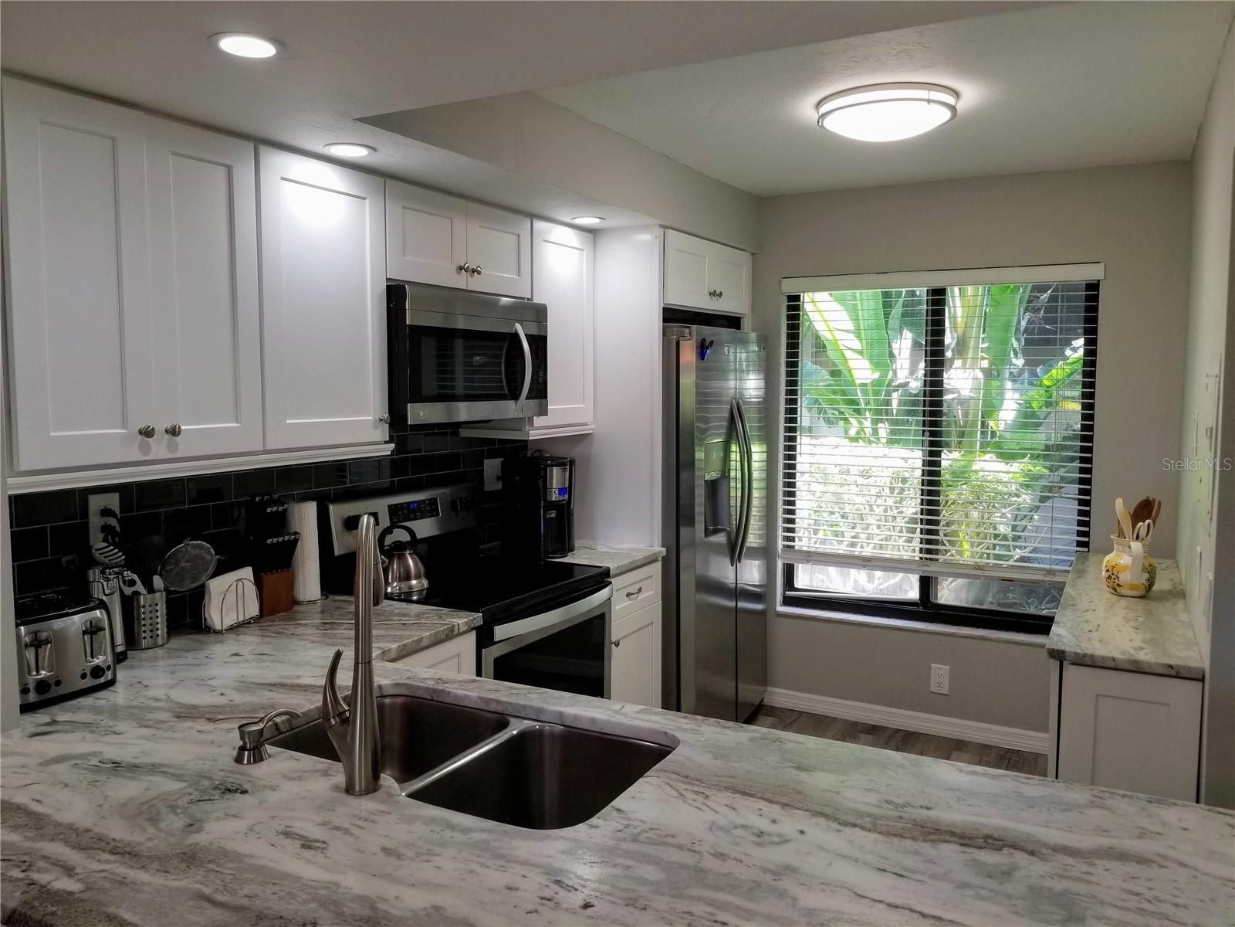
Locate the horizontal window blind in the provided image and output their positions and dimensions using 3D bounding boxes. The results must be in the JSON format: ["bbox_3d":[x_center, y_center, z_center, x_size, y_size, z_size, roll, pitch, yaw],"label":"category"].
[{"bbox_3d":[1.367,-0.160,4.106,1.340,1.330,0.060,3,5,29],"label":"horizontal window blind"}]

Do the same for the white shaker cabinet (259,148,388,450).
[{"bbox_3d":[-0.931,-0.435,2.618,0.325,0.765,0.457,3,5,29],"label":"white shaker cabinet"}]

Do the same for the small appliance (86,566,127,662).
[{"bbox_3d":[-1.219,0.357,2.186,0.092,0.222,0.085,3,5,29],"label":"small appliance"}]

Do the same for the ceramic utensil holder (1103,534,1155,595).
[{"bbox_3d":[1.700,0.341,3.082,0.163,0.185,0.180,1,5,17],"label":"ceramic utensil holder"}]

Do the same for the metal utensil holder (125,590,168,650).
[{"bbox_3d":[-1.174,0.390,2.317,0.091,0.128,0.091,3,6,28],"label":"metal utensil holder"}]

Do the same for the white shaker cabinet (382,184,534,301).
[{"bbox_3d":[-0.622,-0.703,3.051,0.337,0.294,0.763,3,6,28],"label":"white shaker cabinet"}]

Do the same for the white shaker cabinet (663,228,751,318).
[{"bbox_3d":[0.139,-0.807,4.130,0.628,0.284,0.961,3,6,28],"label":"white shaker cabinet"}]

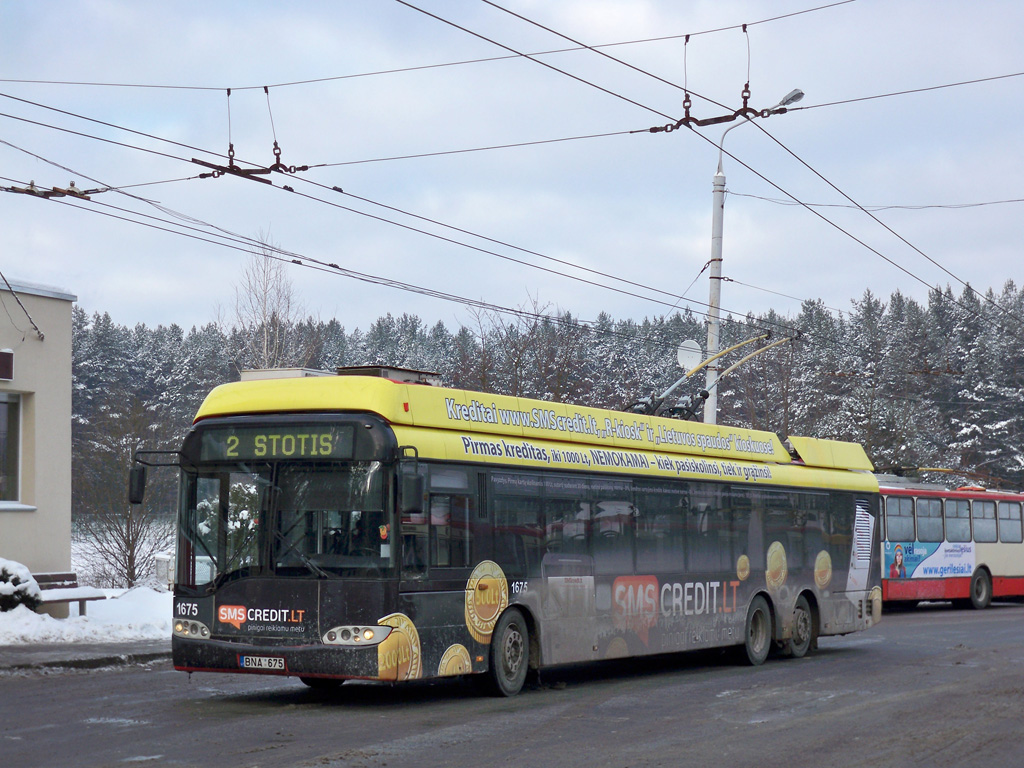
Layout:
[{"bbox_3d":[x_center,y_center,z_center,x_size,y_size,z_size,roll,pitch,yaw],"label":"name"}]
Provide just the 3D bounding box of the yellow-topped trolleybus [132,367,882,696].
[{"bbox_3d":[1.180,1.900,25.600,2.650,3.400,14.600,-2,-5,29],"label":"yellow-topped trolleybus"}]

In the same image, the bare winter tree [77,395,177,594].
[{"bbox_3d":[-9.150,2.450,47.500,3.100,4.900,3.100,-2,-5,29],"label":"bare winter tree"}]

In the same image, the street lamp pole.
[{"bbox_3d":[5.200,-0.800,43.700,2.400,11.400,0.360,-2,-5,23],"label":"street lamp pole"}]

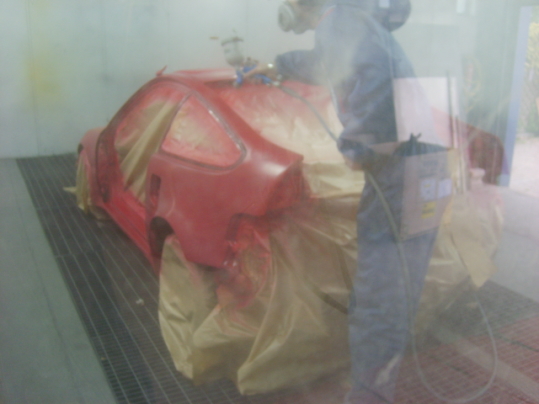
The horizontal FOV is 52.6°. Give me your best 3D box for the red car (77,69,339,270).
[{"bbox_3d":[-0.363,-0.344,4.245,1.680,1.340,4.150,-8,17,-27],"label":"red car"}]

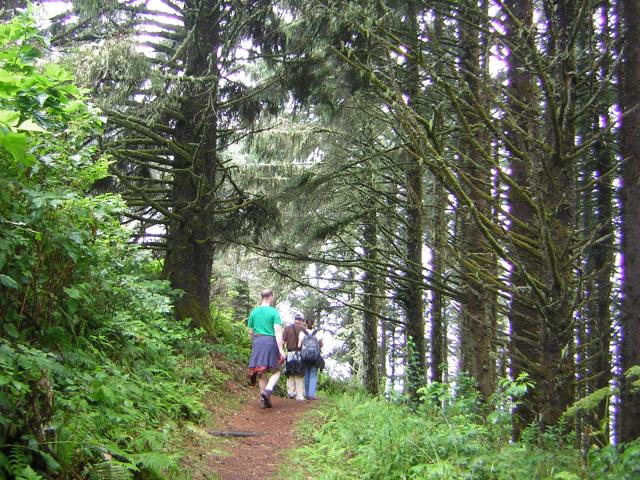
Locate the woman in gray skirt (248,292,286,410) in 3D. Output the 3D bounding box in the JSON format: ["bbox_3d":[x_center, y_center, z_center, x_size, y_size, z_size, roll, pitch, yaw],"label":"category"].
[{"bbox_3d":[-0.815,1.626,9.950,0.570,1.770,0.680,-1,-5,8],"label":"woman in gray skirt"}]

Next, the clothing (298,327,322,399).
[{"bbox_3d":[-0.180,2.356,12.750,0.460,1.400,0.420,-1,-5,10],"label":"clothing"}]

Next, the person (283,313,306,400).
[{"bbox_3d":[-0.471,2.229,12.750,0.500,1.690,0.440,-1,-5,8],"label":"person"}]

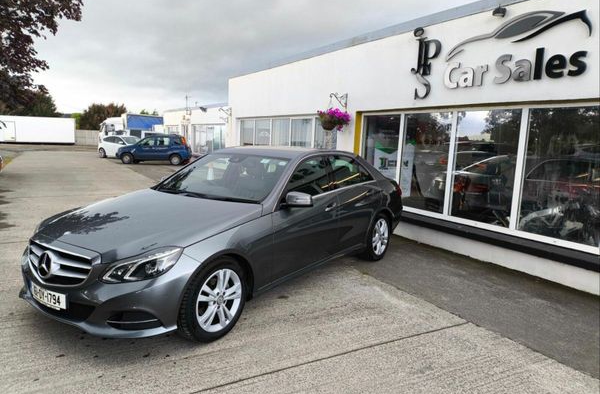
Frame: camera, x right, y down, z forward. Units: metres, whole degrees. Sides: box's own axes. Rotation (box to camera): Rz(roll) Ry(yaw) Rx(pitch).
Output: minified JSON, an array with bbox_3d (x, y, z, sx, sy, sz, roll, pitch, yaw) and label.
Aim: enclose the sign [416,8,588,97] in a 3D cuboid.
[{"bbox_3d":[2.385,-1.813,5.700,0.080,0.930,2.610,-2,9,-31],"label":"sign"}]

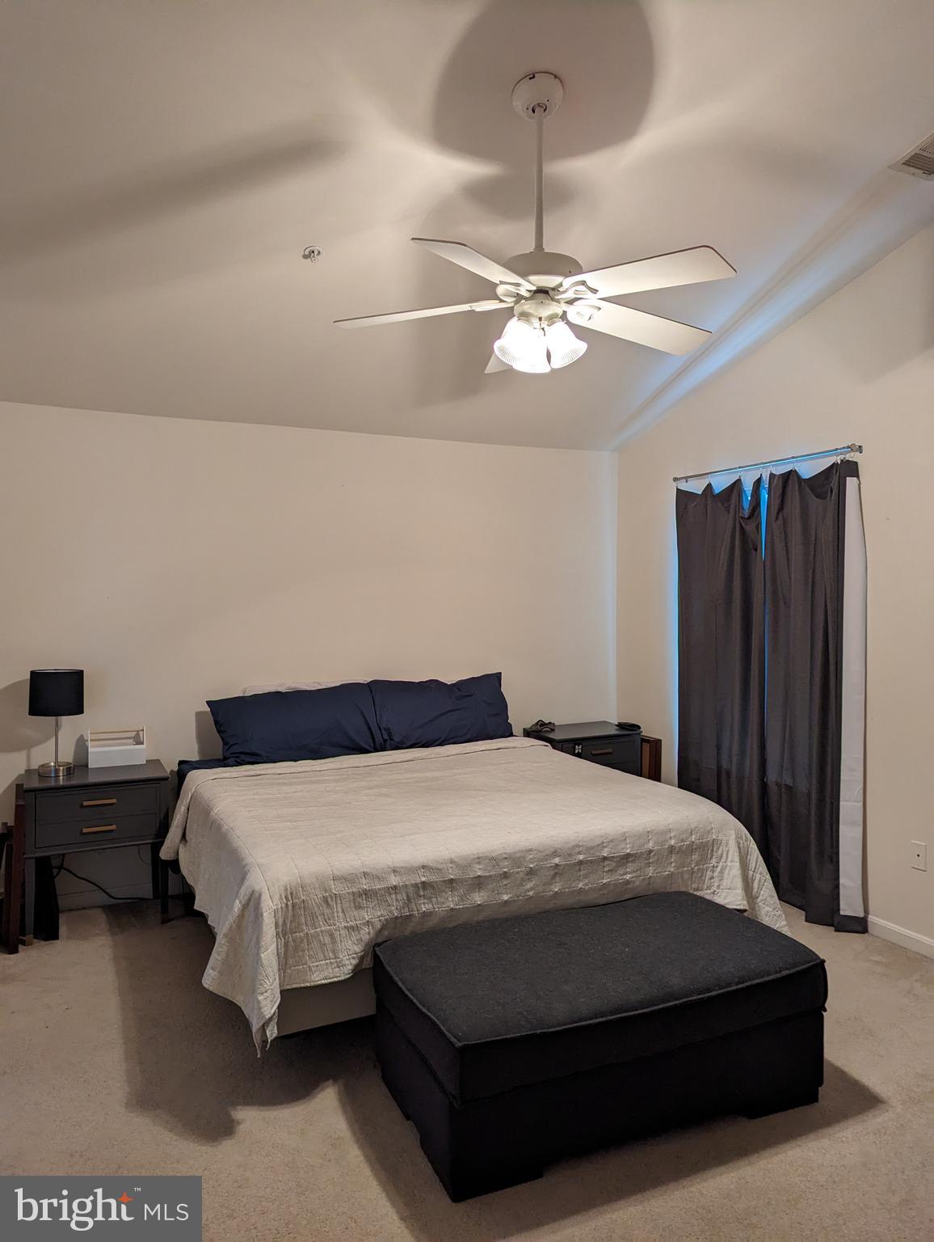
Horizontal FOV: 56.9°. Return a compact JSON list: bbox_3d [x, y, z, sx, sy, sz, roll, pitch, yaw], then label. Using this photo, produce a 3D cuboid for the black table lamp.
[{"bbox_3d":[-1.905,0.470,4.008,0.228,0.487,0.225,-1,2,-25],"label":"black table lamp"}]

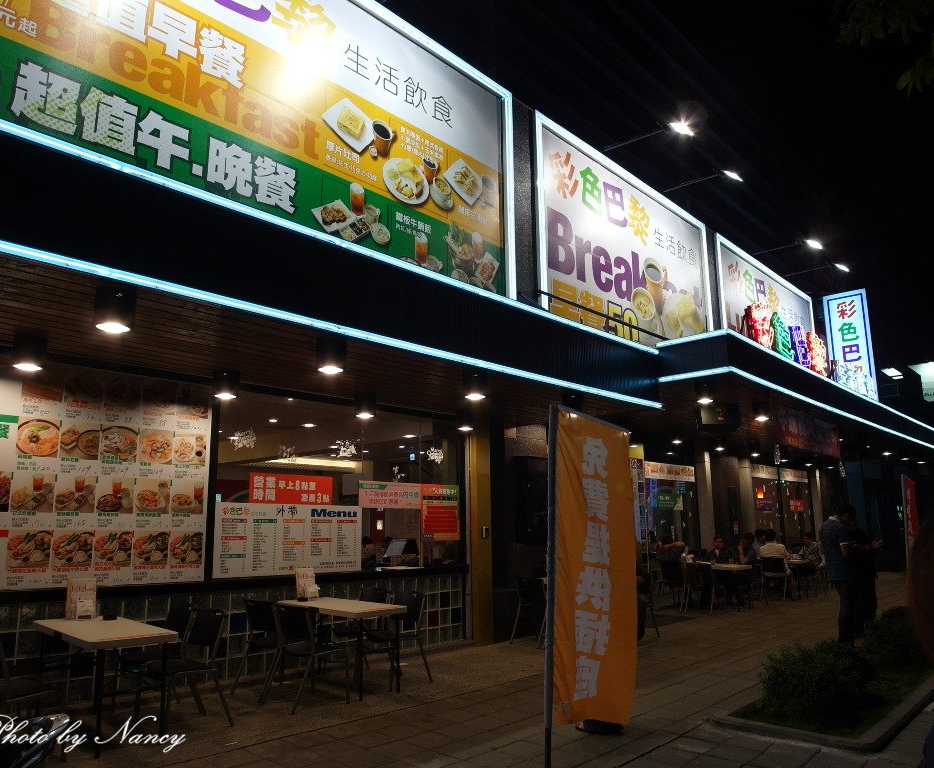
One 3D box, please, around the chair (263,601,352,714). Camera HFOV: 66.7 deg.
[{"bbox_3d":[-1.361,2.255,5.961,0.540,0.800,0.560,-11,-16,42],"label":"chair"}]

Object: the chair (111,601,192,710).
[{"bbox_3d":[-2.416,2.208,5.683,0.560,0.800,0.540,11,-16,-43],"label":"chair"}]

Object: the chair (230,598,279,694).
[{"bbox_3d":[-1.798,2.427,6.574,0.560,0.810,0.490,11,-16,-43],"label":"chair"}]

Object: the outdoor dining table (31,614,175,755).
[{"bbox_3d":[-2.713,2.197,5.259,1.330,0.745,0.610,-12,-16,43],"label":"outdoor dining table"}]

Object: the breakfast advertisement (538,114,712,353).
[{"bbox_3d":[2.297,-1.588,9.512,0.150,2.520,4.463,-11,-16,42],"label":"breakfast advertisement"}]

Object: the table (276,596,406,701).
[{"bbox_3d":[-1.203,2.494,6.762,1.330,0.745,0.610,-11,-16,42],"label":"table"}]

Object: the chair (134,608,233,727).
[{"bbox_3d":[-2.125,2.190,5.441,0.560,0.820,0.490,11,-16,-43],"label":"chair"}]

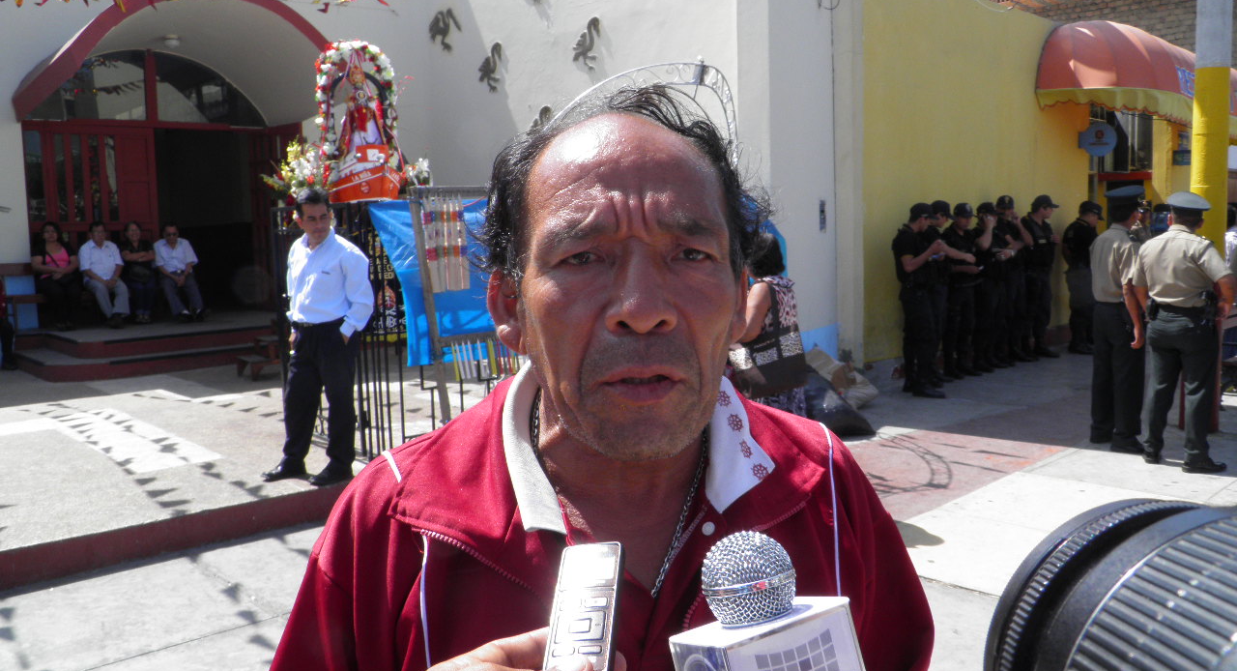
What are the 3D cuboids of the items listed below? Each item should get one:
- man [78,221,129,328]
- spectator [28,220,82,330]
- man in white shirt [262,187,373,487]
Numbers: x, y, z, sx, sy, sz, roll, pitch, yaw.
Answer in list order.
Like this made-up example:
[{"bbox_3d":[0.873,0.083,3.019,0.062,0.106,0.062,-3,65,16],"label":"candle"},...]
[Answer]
[{"bbox_3d":[-6.323,-0.736,12.294,0.530,1.280,0.800,-7,8,-40],"label":"man"},{"bbox_3d":[-6.748,-0.712,11.994,0.540,1.280,0.750,-7,8,-40],"label":"spectator"},{"bbox_3d":[-1.719,0.008,5.740,0.550,1.690,0.360,2,7,30],"label":"man in white shirt"}]

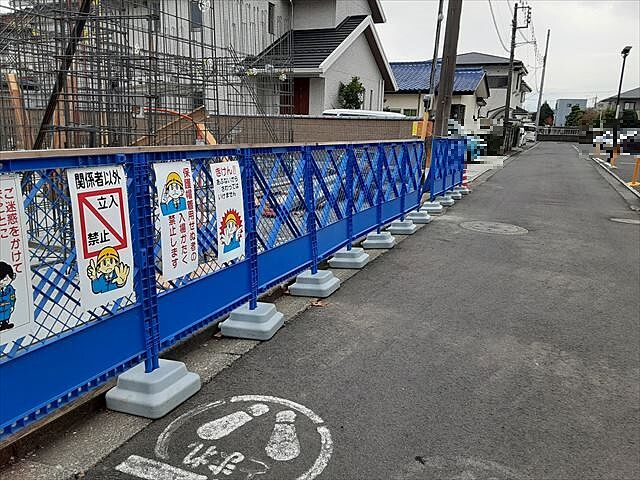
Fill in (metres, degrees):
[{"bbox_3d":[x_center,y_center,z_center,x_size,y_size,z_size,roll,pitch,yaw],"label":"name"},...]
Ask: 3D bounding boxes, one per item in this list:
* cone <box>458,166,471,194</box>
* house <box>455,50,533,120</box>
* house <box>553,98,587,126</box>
[{"bbox_3d":[3.590,-1.540,12.329,0.380,0.700,0.380,6,14,24],"label":"cone"},{"bbox_3d":[11.947,-11.061,40.083,8.000,7.400,8.500,6,14,24],"label":"house"},{"bbox_3d":[50.991,-24.689,102.039,5.600,7.427,6.500,6,14,24],"label":"house"}]

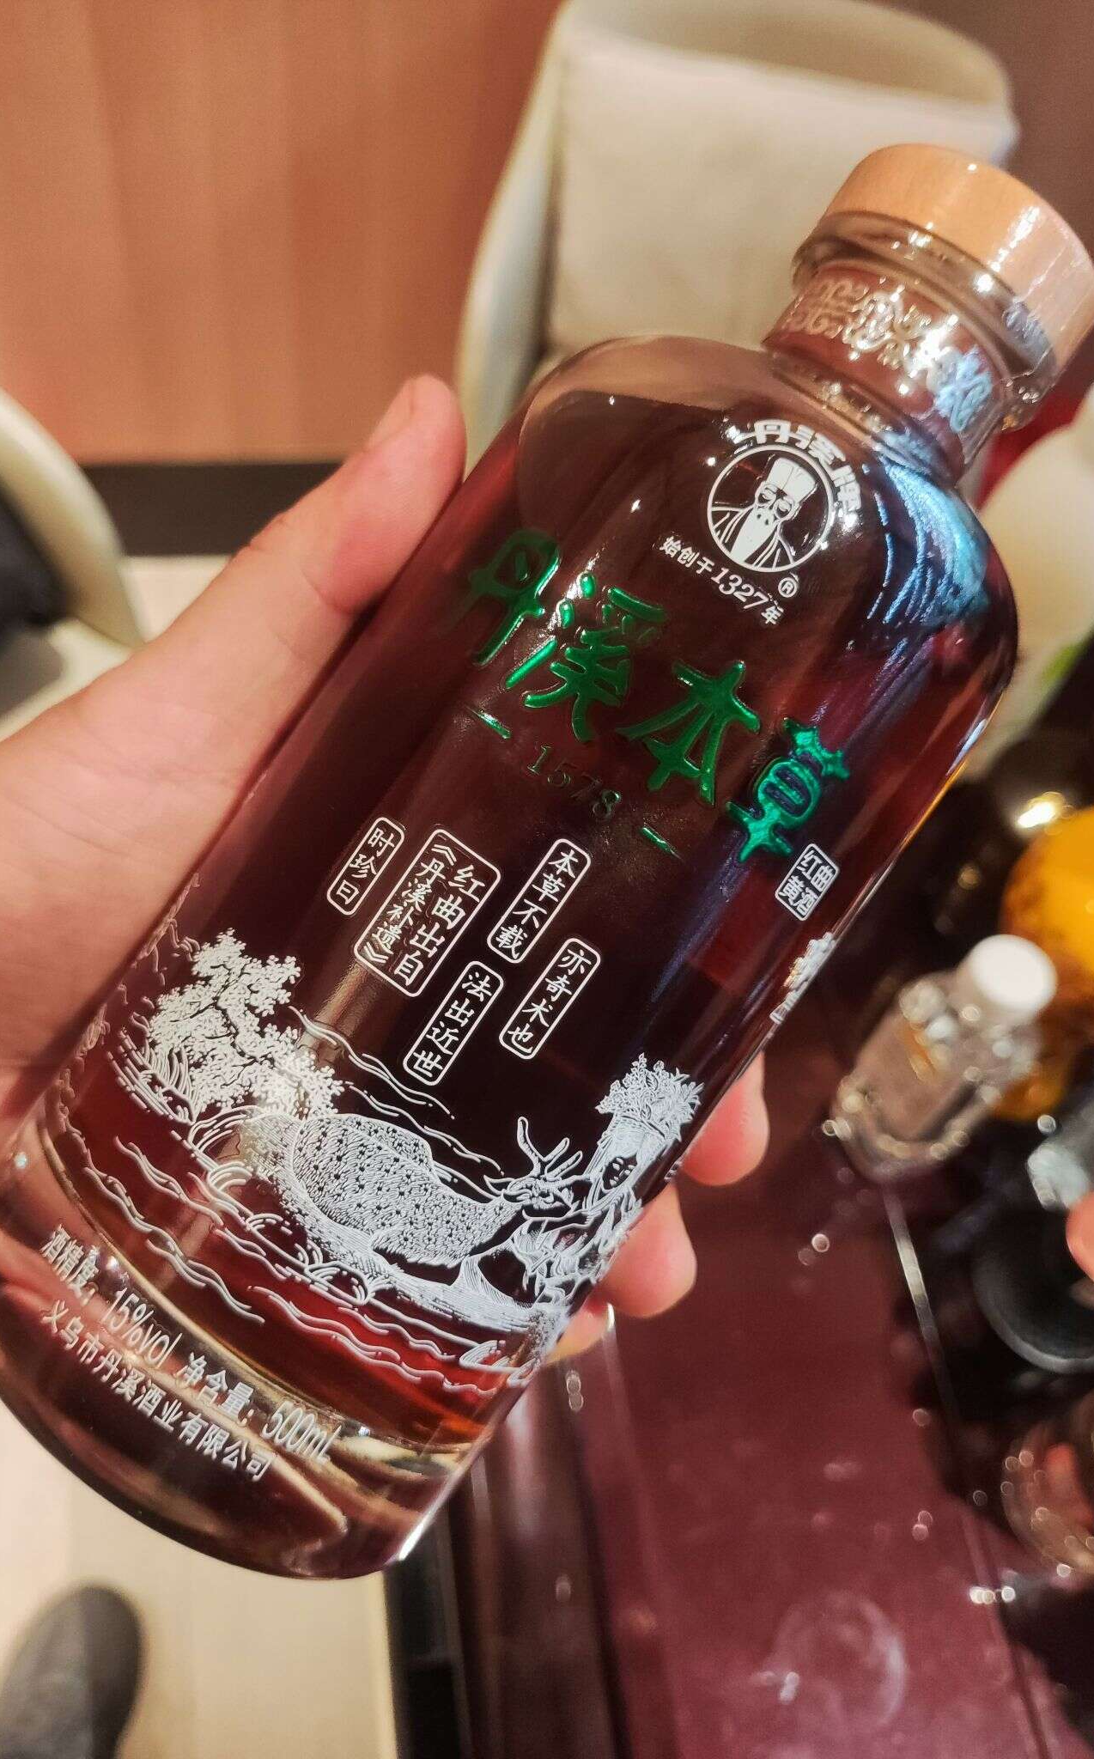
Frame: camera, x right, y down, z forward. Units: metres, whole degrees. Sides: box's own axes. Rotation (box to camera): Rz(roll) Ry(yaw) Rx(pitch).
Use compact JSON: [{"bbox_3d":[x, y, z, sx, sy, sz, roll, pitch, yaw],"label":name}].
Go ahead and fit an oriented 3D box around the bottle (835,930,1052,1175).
[{"bbox_3d":[0.159,0.067,0.499,0.059,0.120,0.059,12,54,0],"label":"bottle"}]

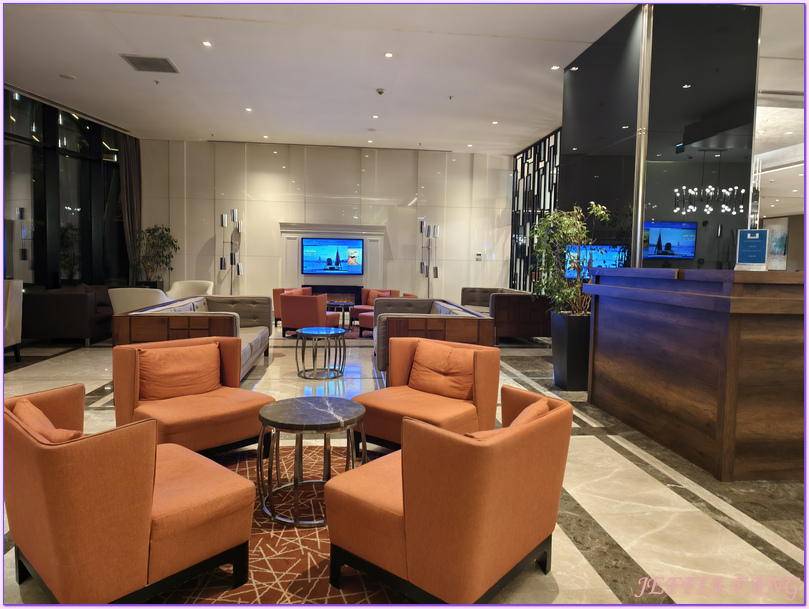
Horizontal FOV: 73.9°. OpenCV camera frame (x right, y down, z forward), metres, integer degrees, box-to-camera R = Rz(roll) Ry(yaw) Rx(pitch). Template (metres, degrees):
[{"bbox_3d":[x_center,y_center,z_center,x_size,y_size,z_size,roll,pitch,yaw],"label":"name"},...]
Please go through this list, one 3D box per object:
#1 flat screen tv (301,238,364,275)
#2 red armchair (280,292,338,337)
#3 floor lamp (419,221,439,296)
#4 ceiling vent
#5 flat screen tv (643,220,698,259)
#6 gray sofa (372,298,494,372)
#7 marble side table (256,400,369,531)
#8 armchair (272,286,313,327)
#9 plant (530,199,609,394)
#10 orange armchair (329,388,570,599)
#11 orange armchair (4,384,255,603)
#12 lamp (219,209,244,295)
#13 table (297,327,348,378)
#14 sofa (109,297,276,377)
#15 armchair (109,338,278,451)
[{"bbox_3d":[-1.491,-0.990,11.238,1.283,0.753,0.070,1,4,-7],"label":"flat screen tv"},{"bbox_3d":[-1.508,0.175,8.673,0.664,0.716,0.685,3,5,23],"label":"red armchair"},{"bbox_3d":[0.505,-0.675,11.282,0.406,2.091,0.394,1,4,-7],"label":"floor lamp"},{"bbox_3d":[-3.171,-3.017,6.734,0.565,0.040,0.546,1,4,-7],"label":"ceiling vent"},{"bbox_3d":[2.801,-0.672,5.655,0.571,0.407,0.057,1,4,-5],"label":"flat screen tv"},{"bbox_3d":[0.167,0.381,5.631,0.940,0.732,2.438,1,4,-4],"label":"gray sofa"},{"bbox_3d":[-0.436,0.729,2.577,0.498,0.460,0.498,1,4,-5],"label":"marble side table"},{"bbox_3d":[-1.942,0.068,9.947,0.685,0.716,0.664,5,6,40],"label":"armchair"},{"bbox_3d":[1.635,-0.088,5.336,0.824,1.882,0.763,1,4,-7],"label":"plant"},{"bbox_3d":[0.173,0.718,2.086,0.685,0.716,0.664,5,6,39],"label":"orange armchair"},{"bbox_3d":[-0.962,0.663,1.870,0.627,0.675,0.634,5,6,42],"label":"orange armchair"},{"bbox_3d":[-3.768,-0.919,11.756,0.494,2.312,0.460,1,4,-5],"label":"lamp"},{"bbox_3d":[-0.901,0.527,5.838,0.541,0.476,0.541,1,4,-7],"label":"table"},{"bbox_3d":[-1.951,0.359,5.452,0.940,0.732,2.438,0,4,-8],"label":"sofa"},{"bbox_3d":[-1.197,0.571,3.088,0.634,0.675,0.627,4,5,39],"label":"armchair"}]

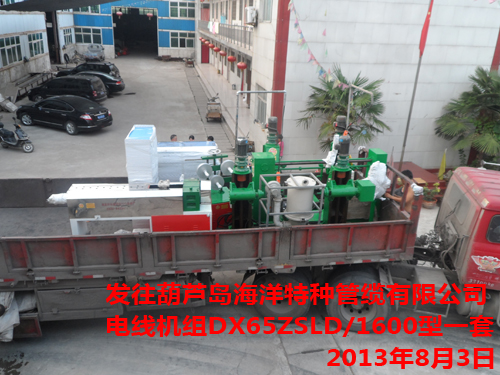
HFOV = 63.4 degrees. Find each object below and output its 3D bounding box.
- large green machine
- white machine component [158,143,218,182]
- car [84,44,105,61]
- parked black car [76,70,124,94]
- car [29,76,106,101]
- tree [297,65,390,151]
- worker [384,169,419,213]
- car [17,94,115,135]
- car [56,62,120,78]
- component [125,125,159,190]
[{"bbox_3d":[0.662,-0.174,6.980,3.137,1.761,1.732,-1,22,-9],"label":"large green machine"},{"bbox_3d":[-1.159,-0.155,7.403,1.069,1.286,0.465,-1,22,-9],"label":"white machine component"},{"bbox_3d":[-19.045,-16.457,49.760,1.600,1.570,3.700,2,22,-1],"label":"car"},{"bbox_3d":[-10.802,-6.888,26.829,4.780,1.460,1.810,2,22,-1],"label":"parked black car"},{"bbox_3d":[-10.701,-5.685,23.610,4.790,1.630,1.810,6,22,10],"label":"car"},{"bbox_3d":[2.728,-1.665,11.978,2.869,3.760,2.177,-1,22,-9],"label":"tree"},{"bbox_3d":[2.719,0.462,7.316,0.544,1.603,0.465,-1,22,-9],"label":"worker"},{"bbox_3d":[-8.554,-3.449,18.439,4.850,1.480,1.800,13,24,24],"label":"car"},{"bbox_3d":[-12.065,-8.446,30.230,4.650,1.730,1.830,5,22,7],"label":"car"},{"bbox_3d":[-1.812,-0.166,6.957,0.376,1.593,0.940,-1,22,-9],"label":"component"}]

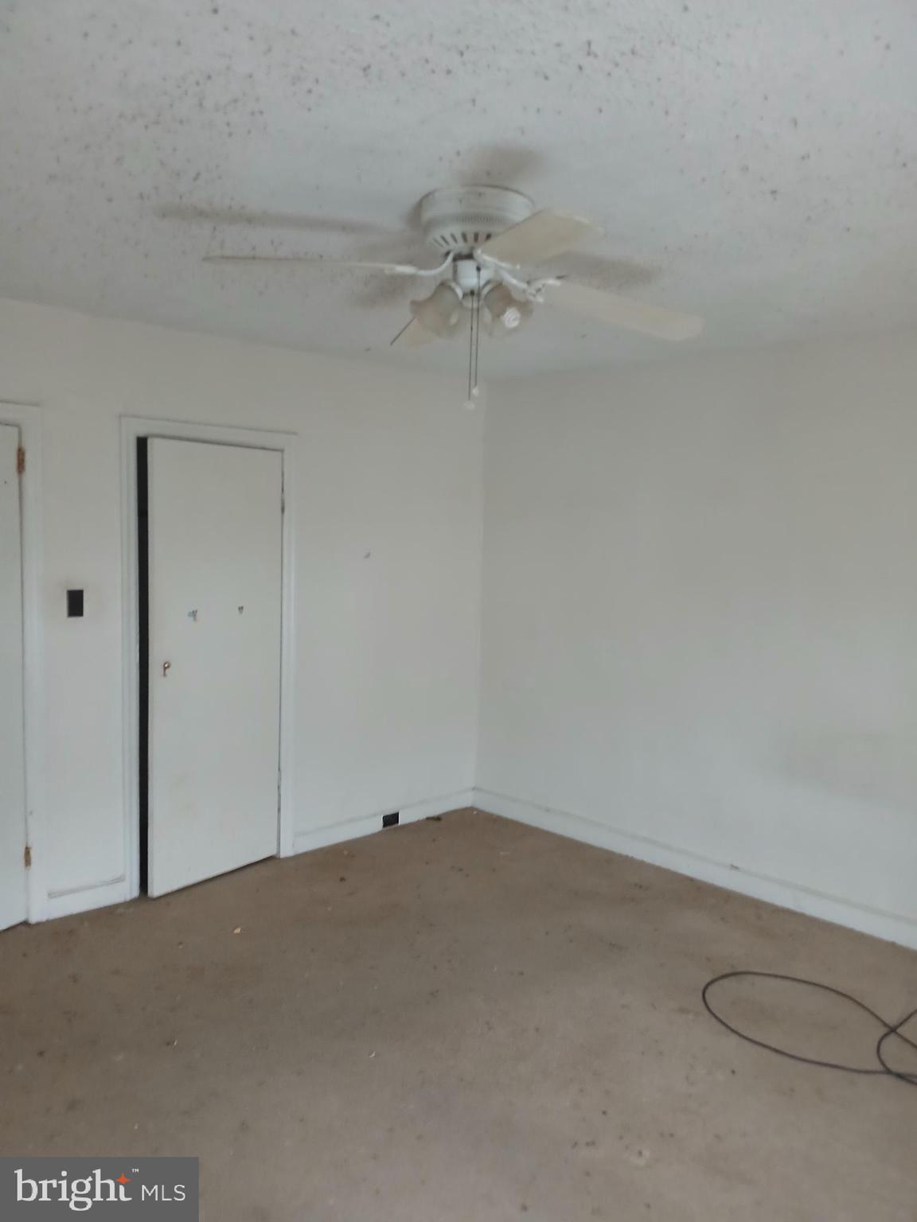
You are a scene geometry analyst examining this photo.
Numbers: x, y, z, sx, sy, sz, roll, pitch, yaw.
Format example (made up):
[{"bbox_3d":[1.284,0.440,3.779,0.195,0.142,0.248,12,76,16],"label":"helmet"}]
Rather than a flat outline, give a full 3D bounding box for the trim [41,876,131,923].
[{"bbox_3d":[-1.552,1.196,3.820,0.353,0.107,0.020,-3,7,-44],"label":"trim"}]

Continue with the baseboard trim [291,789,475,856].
[{"bbox_3d":[-0.366,1.124,4.966,1.264,0.107,0.020,-3,7,-44],"label":"baseboard trim"}]

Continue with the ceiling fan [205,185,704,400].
[{"bbox_3d":[0.038,-0.801,2.380,1.310,0.483,1.310,0,5,-18],"label":"ceiling fan"}]

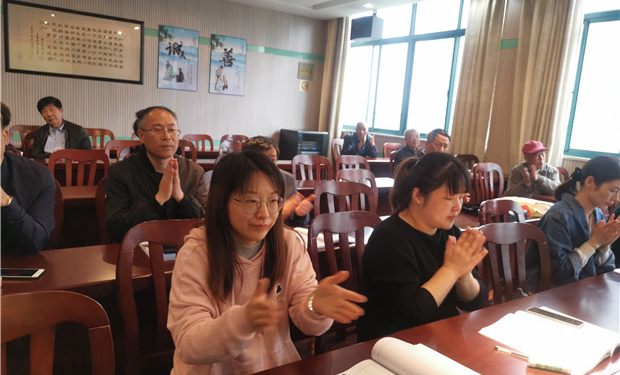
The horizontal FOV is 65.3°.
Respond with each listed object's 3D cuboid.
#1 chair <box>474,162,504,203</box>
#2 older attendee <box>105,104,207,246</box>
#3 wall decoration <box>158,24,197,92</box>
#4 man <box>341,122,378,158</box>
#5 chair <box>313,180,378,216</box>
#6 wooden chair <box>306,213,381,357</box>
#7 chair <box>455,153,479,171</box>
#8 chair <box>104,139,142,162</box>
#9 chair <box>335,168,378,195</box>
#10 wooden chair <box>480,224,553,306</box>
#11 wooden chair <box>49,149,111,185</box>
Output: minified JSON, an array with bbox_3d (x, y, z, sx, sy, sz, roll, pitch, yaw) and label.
[{"bbox_3d":[2.025,0.256,4.991,0.450,0.955,0.520,-2,11,-35],"label":"chair"},{"bbox_3d":[-0.754,0.278,2.410,0.520,1.330,0.680,-2,11,-34],"label":"older attendee"},{"bbox_3d":[-1.909,-1.868,7.070,0.597,0.880,0.025,-2,11,-35],"label":"wall decoration"},{"bbox_3d":[0.663,-0.319,7.037,0.560,1.250,0.750,-2,11,-35],"label":"man"},{"bbox_3d":[0.332,0.487,2.748,0.460,0.970,0.520,-1,10,-29],"label":"chair"},{"bbox_3d":[0.270,0.610,1.977,0.460,0.950,0.520,-2,11,-35],"label":"wooden chair"},{"bbox_3d":[2.115,0.098,6.016,0.450,0.955,0.520,-2,11,-35],"label":"chair"},{"bbox_3d":[-1.631,0.074,4.511,0.450,0.970,0.520,-2,11,-34],"label":"chair"},{"bbox_3d":[0.455,0.366,3.624,0.460,0.950,0.520,-2,11,-35],"label":"chair"},{"bbox_3d":[0.985,0.663,1.978,0.460,0.950,0.520,0,10,-27],"label":"wooden chair"},{"bbox_3d":[-1.647,0.224,3.575,0.450,0.955,0.520,-2,11,-35],"label":"wooden chair"}]

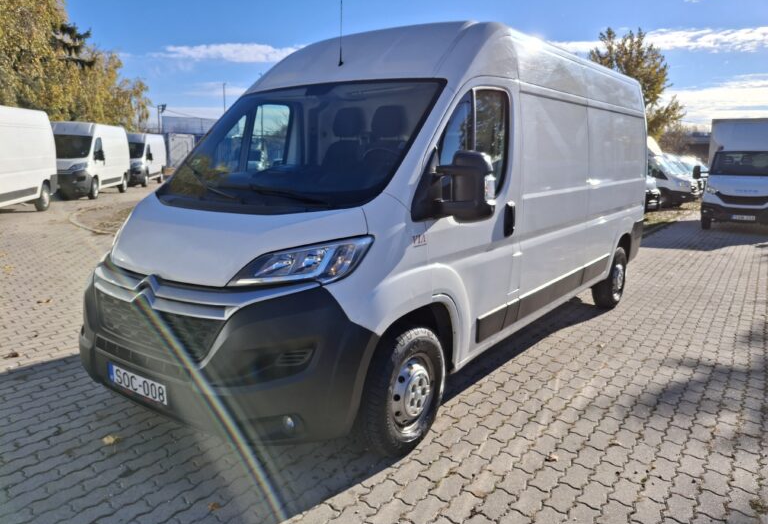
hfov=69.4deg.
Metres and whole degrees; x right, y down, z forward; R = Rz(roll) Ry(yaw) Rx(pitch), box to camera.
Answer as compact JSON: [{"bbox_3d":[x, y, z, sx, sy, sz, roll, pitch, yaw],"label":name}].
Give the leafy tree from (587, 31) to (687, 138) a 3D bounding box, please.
[{"bbox_3d":[12.524,-7.605,28.108,5.000,7.990,5.000,0,10,0],"label":"leafy tree"}]

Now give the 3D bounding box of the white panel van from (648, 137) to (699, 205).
[{"bbox_3d":[9.057,-3.474,21.114,5.600,2.450,2.050,9,14,43],"label":"white panel van"}]

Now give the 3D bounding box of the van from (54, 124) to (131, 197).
[{"bbox_3d":[-10.570,-3.530,19.070,2.050,2.520,5.900,-2,10,-12],"label":"van"}]

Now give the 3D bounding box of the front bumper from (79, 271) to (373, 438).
[{"bbox_3d":[-1.026,0.392,3.013,2.020,0.780,0.740,7,13,36],"label":"front bumper"}]

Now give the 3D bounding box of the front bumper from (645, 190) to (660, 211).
[{"bbox_3d":[8.104,-1.912,16.616,0.500,0.600,1.800,9,14,43],"label":"front bumper"}]

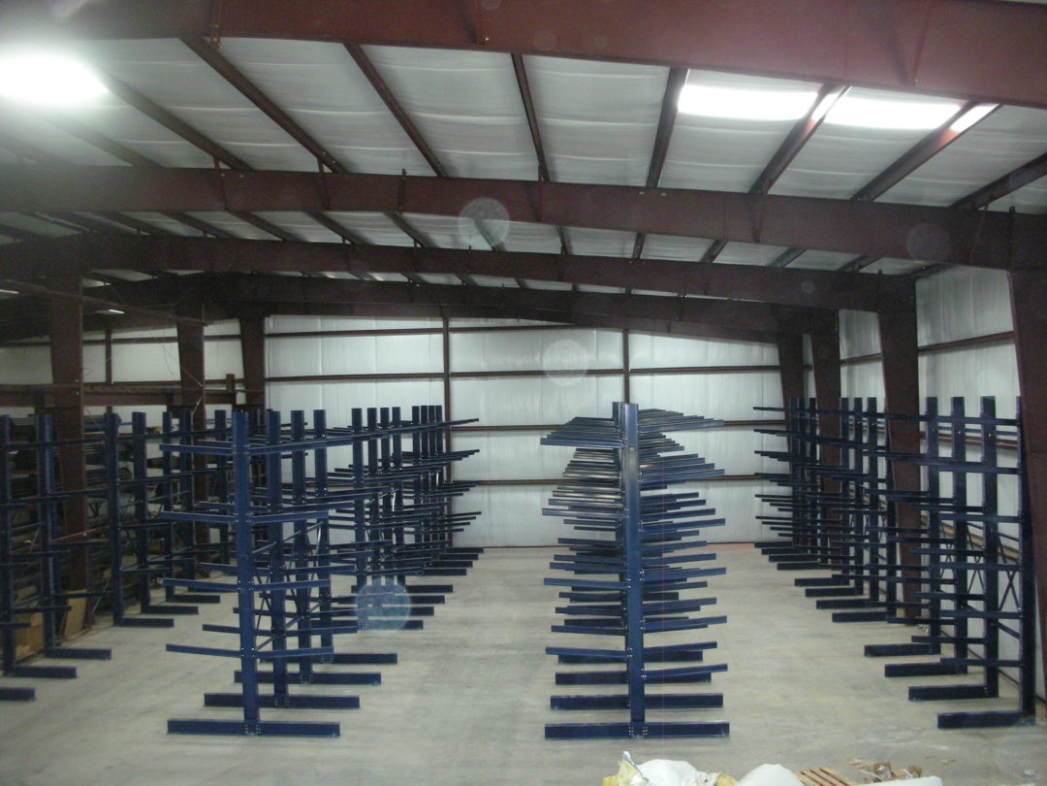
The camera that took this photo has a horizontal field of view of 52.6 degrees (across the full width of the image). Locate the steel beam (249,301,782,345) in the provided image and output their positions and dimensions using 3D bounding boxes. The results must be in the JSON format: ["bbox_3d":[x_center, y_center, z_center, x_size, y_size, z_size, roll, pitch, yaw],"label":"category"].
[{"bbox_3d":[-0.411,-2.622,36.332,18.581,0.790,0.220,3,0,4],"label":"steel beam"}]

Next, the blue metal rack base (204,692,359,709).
[{"bbox_3d":[-3.997,5.088,17.500,2.597,0.200,0.140,-1,0,6],"label":"blue metal rack base"}]

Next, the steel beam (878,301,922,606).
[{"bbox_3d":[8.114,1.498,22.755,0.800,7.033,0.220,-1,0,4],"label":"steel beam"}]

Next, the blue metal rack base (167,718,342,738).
[{"bbox_3d":[-4.065,5.052,15.950,2.633,0.200,0.140,-1,0,6],"label":"blue metal rack base"}]

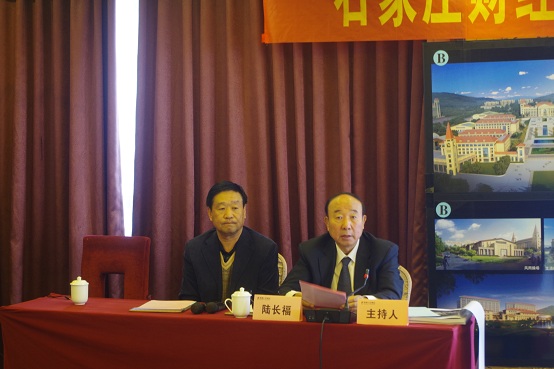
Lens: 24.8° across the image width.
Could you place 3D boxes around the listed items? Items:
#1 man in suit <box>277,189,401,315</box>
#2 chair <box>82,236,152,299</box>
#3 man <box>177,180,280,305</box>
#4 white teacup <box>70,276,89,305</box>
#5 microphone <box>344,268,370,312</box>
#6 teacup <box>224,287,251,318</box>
[{"bbox_3d":[0.285,0.667,5.497,0.570,1.262,0.774,0,1,7],"label":"man in suit"},{"bbox_3d":[-0.901,0.782,6.546,0.428,0.998,0.560,0,1,16],"label":"chair"},{"bbox_3d":[-0.229,0.644,5.721,0.529,1.303,0.753,0,1,12],"label":"man"},{"bbox_3d":[-0.882,0.477,5.650,0.085,0.123,0.102,0,1,-6],"label":"white teacup"},{"bbox_3d":[0.332,0.437,5.171,0.076,0.173,0.142,0,1,17],"label":"microphone"},{"bbox_3d":[-0.167,0.488,5.192,0.110,0.123,0.085,0,1,0],"label":"teacup"}]

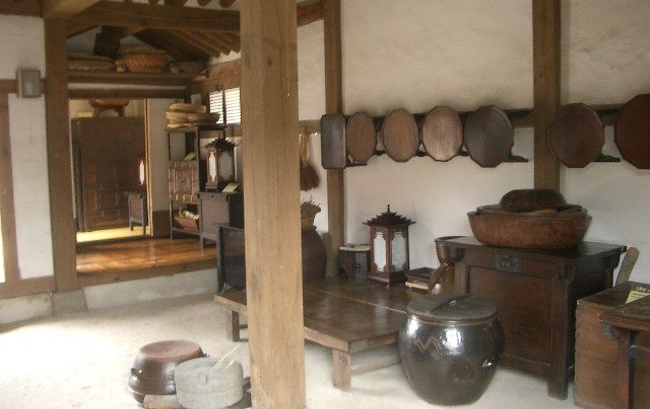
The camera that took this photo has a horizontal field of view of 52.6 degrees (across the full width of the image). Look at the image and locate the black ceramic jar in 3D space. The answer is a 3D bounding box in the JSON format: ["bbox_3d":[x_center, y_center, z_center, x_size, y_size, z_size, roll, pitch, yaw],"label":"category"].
[{"bbox_3d":[0.750,0.865,3.933,0.636,0.537,0.636,-1,5,0],"label":"black ceramic jar"}]

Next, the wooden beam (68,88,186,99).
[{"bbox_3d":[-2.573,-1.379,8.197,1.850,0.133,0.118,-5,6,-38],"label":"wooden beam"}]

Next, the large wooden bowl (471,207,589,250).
[{"bbox_3d":[1.371,0.161,4.453,0.790,0.205,0.790,-1,5,0],"label":"large wooden bowl"}]

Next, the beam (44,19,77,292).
[{"bbox_3d":[-2.568,-0.453,6.303,0.210,2.560,0.210,-5,6,-36],"label":"beam"}]

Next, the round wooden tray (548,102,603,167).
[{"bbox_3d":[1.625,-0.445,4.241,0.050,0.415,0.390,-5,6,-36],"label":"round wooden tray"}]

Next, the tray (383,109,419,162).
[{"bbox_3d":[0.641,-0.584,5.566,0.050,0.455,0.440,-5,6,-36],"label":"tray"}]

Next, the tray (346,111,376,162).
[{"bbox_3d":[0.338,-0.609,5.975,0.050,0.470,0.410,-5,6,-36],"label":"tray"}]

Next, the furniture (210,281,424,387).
[{"bbox_3d":[0.243,0.892,5.138,1.560,0.299,1.672,-5,6,-38],"label":"furniture"}]

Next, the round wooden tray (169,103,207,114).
[{"bbox_3d":[-1.746,-1.220,8.339,0.480,0.100,0.480,-1,5,0],"label":"round wooden tray"}]

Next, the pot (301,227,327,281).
[{"bbox_3d":[-0.201,0.478,6.141,0.420,0.450,0.420,-1,5,0],"label":"pot"}]

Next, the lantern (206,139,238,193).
[{"bbox_3d":[-1.224,-0.479,7.832,0.300,0.650,0.300,-5,6,-36],"label":"lantern"}]

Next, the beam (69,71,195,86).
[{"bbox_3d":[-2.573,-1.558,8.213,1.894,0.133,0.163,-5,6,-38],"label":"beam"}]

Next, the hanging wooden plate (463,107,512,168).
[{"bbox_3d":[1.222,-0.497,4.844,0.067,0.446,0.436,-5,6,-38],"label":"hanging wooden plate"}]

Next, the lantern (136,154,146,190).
[{"bbox_3d":[-2.531,-0.477,9.524,0.283,0.566,0.283,-5,6,-36],"label":"lantern"}]

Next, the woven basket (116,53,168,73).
[{"bbox_3d":[-2.431,-1.806,8.508,0.622,0.244,0.592,-5,6,-38],"label":"woven basket"}]

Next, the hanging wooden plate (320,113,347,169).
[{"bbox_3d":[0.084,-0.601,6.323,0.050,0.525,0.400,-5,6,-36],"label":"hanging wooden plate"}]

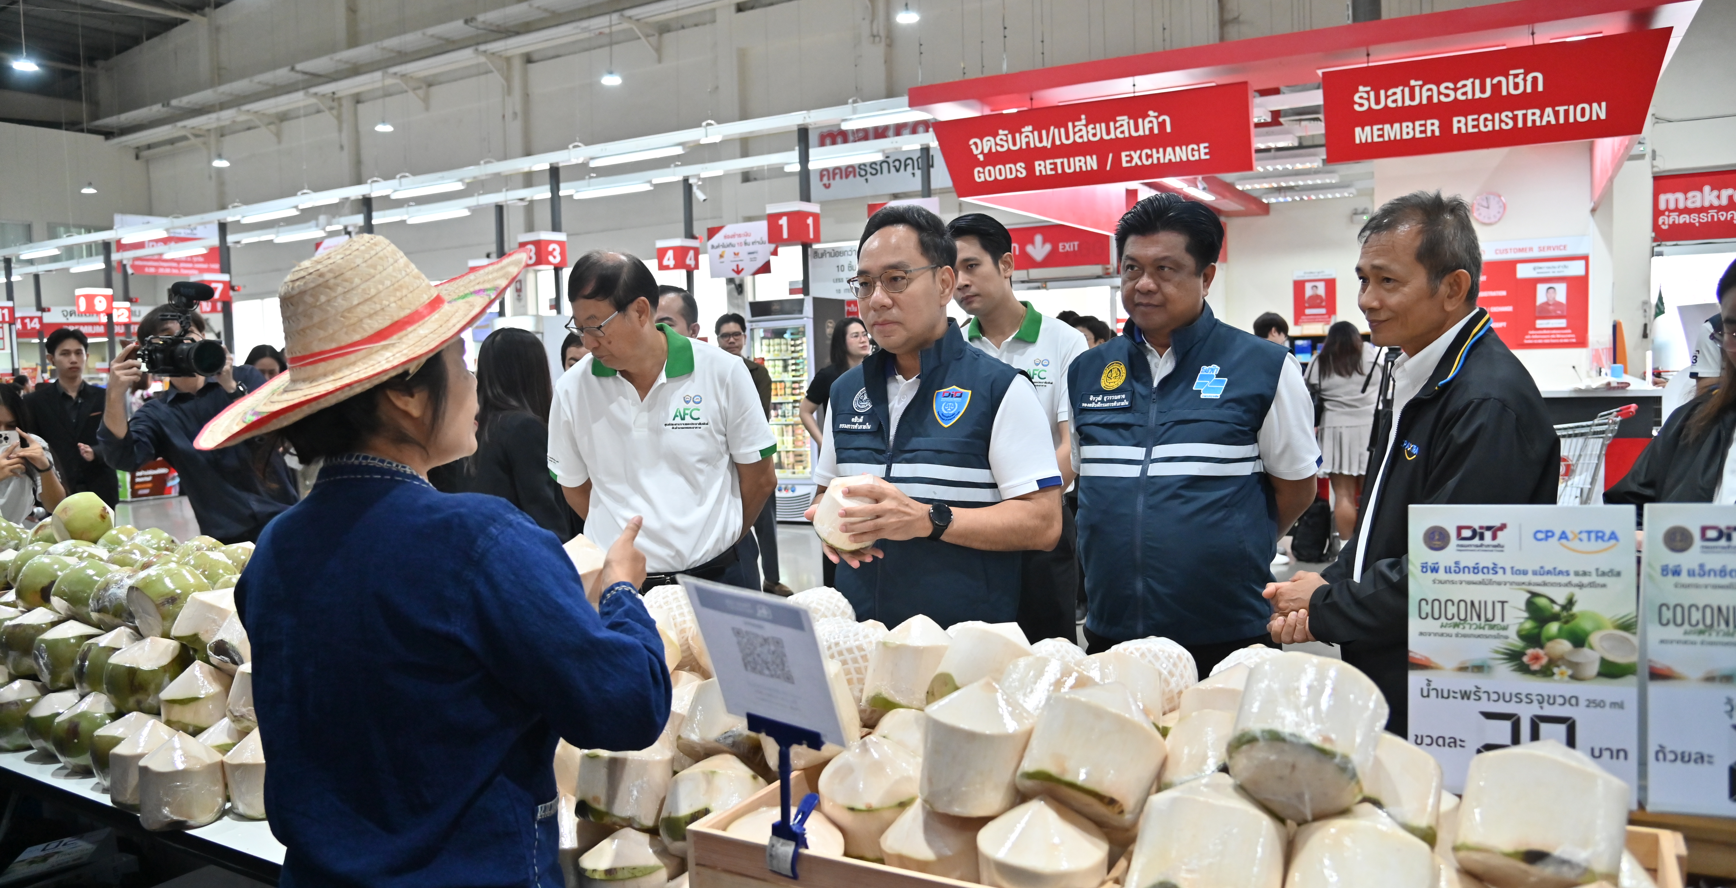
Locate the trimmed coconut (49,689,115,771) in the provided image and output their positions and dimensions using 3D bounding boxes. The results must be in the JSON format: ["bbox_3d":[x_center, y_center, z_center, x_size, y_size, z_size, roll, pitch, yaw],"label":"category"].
[{"bbox_3d":[-1.395,0.512,2.060,0.102,0.130,0.102,-2,5,-1],"label":"trimmed coconut"}]

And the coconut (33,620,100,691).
[{"bbox_3d":[-1.468,0.386,2.120,0.108,0.126,0.108,-2,5,-1],"label":"coconut"}]

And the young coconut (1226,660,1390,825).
[{"bbox_3d":[0.394,0.255,1.030,0.122,0.133,0.122,29,-33,0],"label":"young coconut"}]

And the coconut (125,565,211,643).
[{"bbox_3d":[-1.245,0.281,2.060,0.128,0.128,0.140,-36,0,35],"label":"coconut"}]

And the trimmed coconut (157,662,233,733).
[{"bbox_3d":[-1.088,0.411,1.870,0.106,0.114,0.106,-2,5,-1],"label":"trimmed coconut"}]

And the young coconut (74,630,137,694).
[{"bbox_3d":[-1.362,0.392,2.100,0.130,0.128,0.130,4,4,0],"label":"young coconut"}]

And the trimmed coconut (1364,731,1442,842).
[{"bbox_3d":[0.454,0.300,1.030,0.113,0.122,0.113,27,-21,0],"label":"trimmed coconut"}]

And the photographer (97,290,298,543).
[{"bbox_3d":[-1.771,0.408,3.158,0.580,1.630,0.480,-5,5,-41],"label":"photographer"}]

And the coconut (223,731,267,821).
[{"bbox_3d":[-0.967,0.516,1.850,0.113,0.134,0.113,-1,4,0],"label":"coconut"}]

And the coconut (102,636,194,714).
[{"bbox_3d":[-1.240,0.396,2.000,0.132,0.130,0.132,7,4,0],"label":"coconut"}]

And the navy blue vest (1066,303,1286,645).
[{"bbox_3d":[0.568,0.038,2.120,0.420,0.620,0.300,-1,4,27],"label":"navy blue vest"}]

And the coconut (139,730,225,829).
[{"bbox_3d":[-1.054,0.512,1.780,0.117,0.136,0.117,-2,5,-1],"label":"coconut"}]

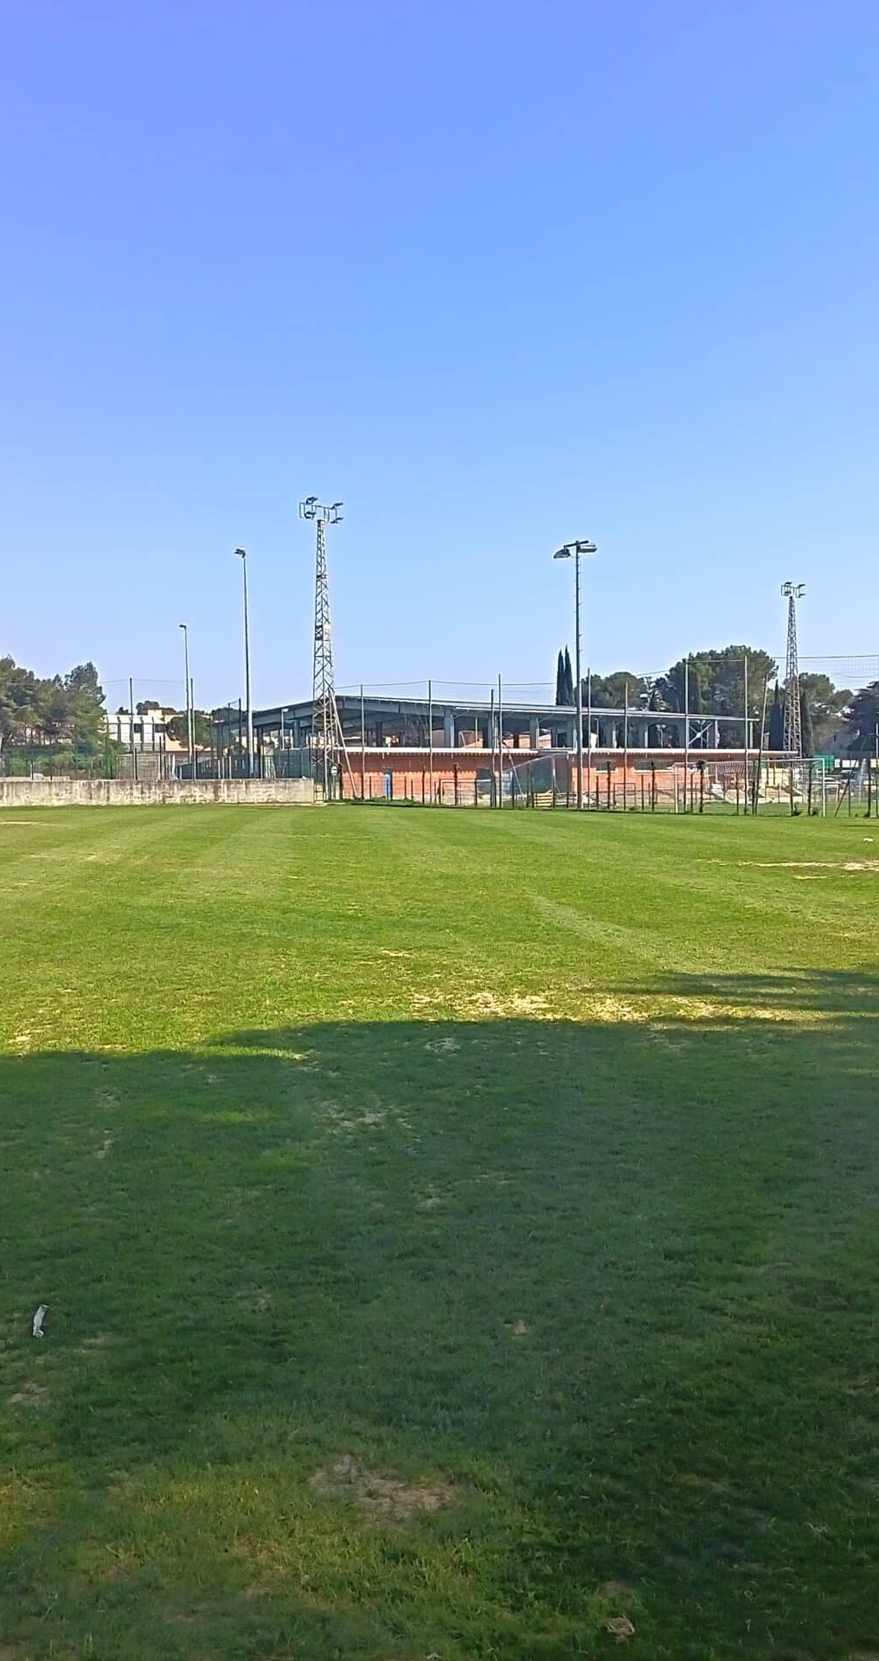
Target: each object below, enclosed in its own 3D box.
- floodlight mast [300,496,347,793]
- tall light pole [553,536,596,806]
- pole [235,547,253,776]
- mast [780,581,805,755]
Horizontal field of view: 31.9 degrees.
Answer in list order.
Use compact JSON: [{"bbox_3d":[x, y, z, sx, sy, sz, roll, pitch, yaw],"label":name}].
[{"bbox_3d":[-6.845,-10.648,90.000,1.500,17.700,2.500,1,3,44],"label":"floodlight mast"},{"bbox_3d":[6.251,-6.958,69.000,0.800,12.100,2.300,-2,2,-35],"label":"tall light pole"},{"bbox_3d":[-11.828,-10.223,95.000,0.800,14.400,0.350,-1,2,-21],"label":"pole"},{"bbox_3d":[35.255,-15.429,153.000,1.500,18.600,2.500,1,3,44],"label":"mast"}]

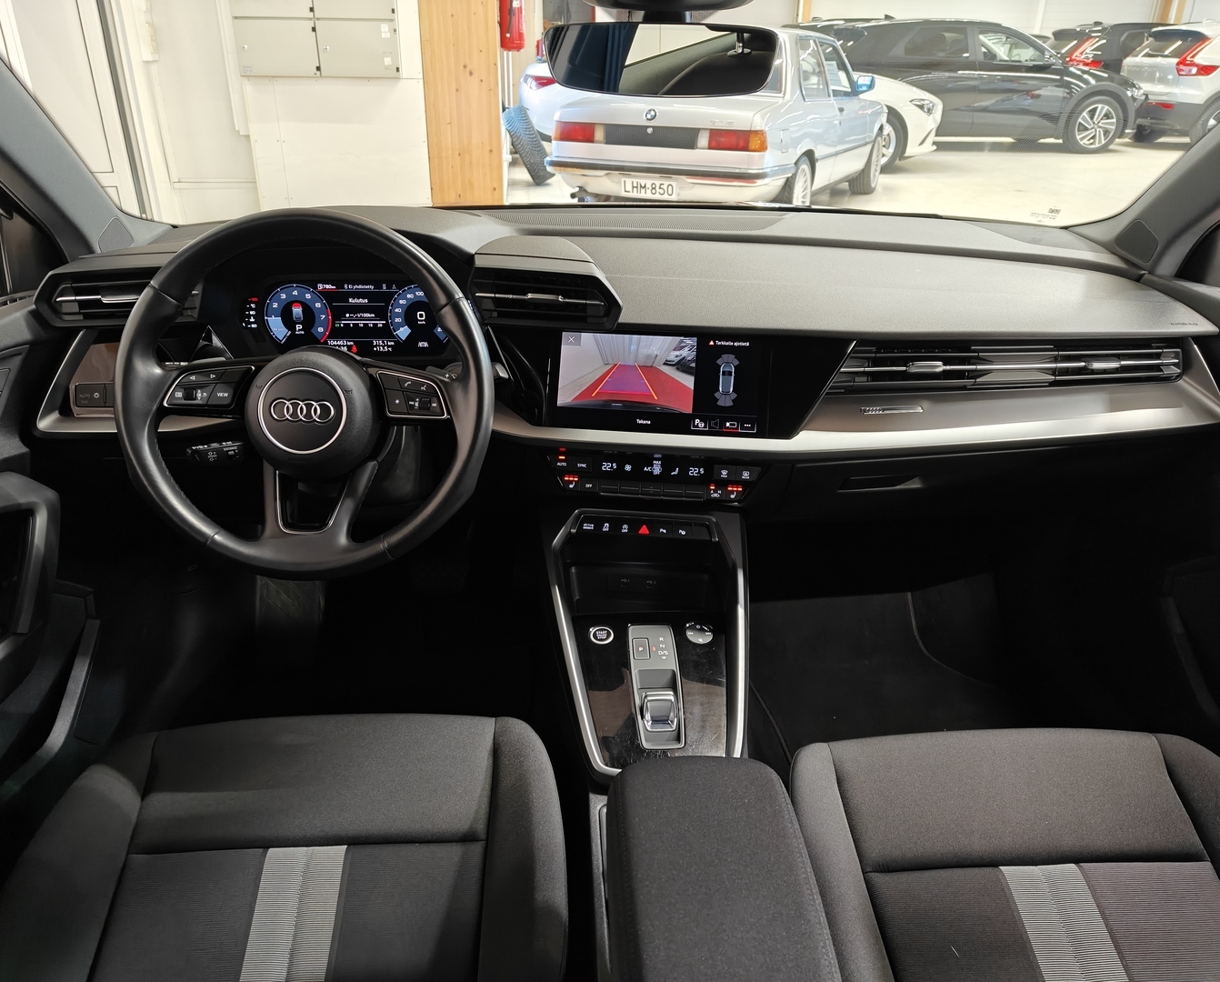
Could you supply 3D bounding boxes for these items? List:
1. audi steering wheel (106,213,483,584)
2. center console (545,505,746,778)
[{"bbox_3d":[-0.305,-0.098,0.933,0.370,0.370,0.100,0,-3,-3],"label":"audi steering wheel"},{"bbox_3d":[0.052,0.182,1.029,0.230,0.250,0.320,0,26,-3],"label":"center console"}]

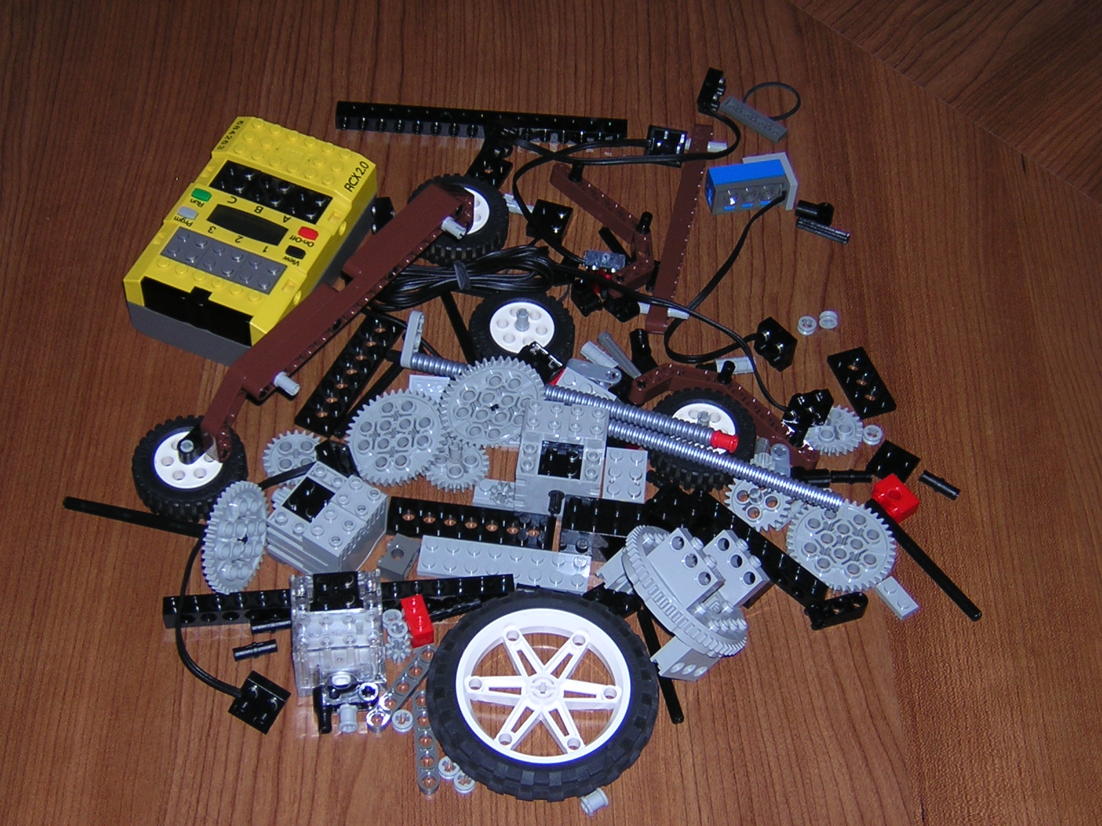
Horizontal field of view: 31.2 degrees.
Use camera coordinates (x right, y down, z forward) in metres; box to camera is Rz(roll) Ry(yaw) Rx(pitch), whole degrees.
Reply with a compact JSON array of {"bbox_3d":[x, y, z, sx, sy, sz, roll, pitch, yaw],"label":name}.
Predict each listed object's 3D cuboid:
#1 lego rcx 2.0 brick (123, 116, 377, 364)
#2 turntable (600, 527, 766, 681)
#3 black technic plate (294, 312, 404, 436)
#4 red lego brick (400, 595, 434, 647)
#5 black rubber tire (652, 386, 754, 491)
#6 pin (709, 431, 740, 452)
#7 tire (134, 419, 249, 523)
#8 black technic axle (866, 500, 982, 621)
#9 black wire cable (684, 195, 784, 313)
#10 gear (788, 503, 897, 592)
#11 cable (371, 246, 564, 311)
[{"bbox_3d":[-0.121,-0.070,0.810,0.064,0.038,0.096,20,56,10],"label":"lego rcx 2.0 brick"},{"bbox_3d":[0.049,0.064,0.718,0.043,0.059,0.059,-45,67,19],"label":"turntable"},{"bbox_3d":[-0.079,-0.015,0.788,0.016,0.005,0.064,23,56,12],"label":"black technic plate"},{"bbox_3d":[-0.049,0.076,0.727,0.008,0.011,0.016,-14,57,-14],"label":"red lego brick"},{"bbox_3d":[0.059,0.010,0.772,0.043,0.017,0.043,2,54,-3],"label":"black rubber tire"},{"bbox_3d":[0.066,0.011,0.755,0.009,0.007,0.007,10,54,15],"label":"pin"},{"bbox_3d":[-0.138,0.021,0.755,0.043,0.014,0.043,1,55,-2],"label":"tire"},{"bbox_3d":[0.141,0.056,0.752,0.005,0.005,0.063,-30,61,-23],"label":"black technic axle"},{"bbox_3d":[0.077,-0.068,0.838,0.011,0.008,0.078,32,59,17],"label":"black wire cable"},{"bbox_3d":[0.110,0.051,0.751,0.042,0.008,0.042,5,54,0],"label":"gear"},{"bbox_3d":[-0.035,-0.056,0.815,0.082,0.013,0.027,-11,56,-11],"label":"cable"}]

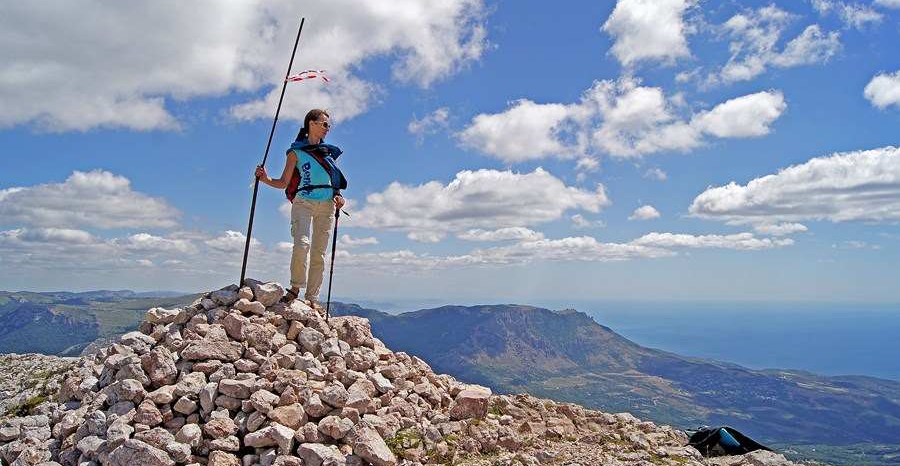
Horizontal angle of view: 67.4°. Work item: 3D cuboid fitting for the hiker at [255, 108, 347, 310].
[{"bbox_3d":[-1.240,-0.217,5.631,0.680,1.660,0.500,3,-6,-36],"label":"hiker"}]

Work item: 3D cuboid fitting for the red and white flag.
[{"bbox_3d":[-1.212,-1.349,5.775,0.370,0.110,0.100,1,-5,-9],"label":"red and white flag"}]

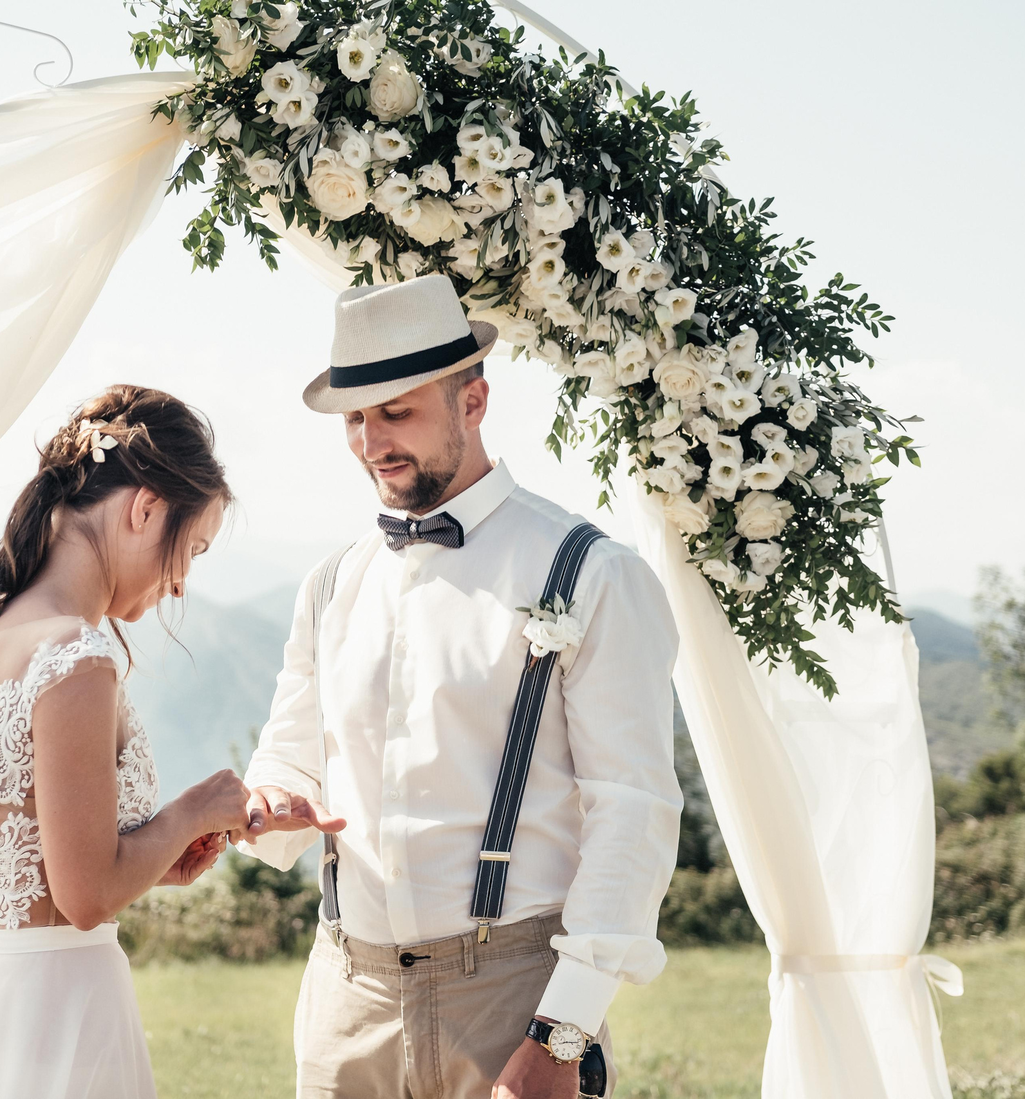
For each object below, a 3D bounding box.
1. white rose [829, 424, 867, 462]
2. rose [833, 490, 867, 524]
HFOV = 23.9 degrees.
[{"bbox_3d":[0.473,-0.151,3.430,0.053,0.053,0.048,1,-2,-15],"label":"white rose"},{"bbox_3d":[0.494,-0.061,3.560,0.048,0.048,0.050,1,-2,-17],"label":"rose"}]

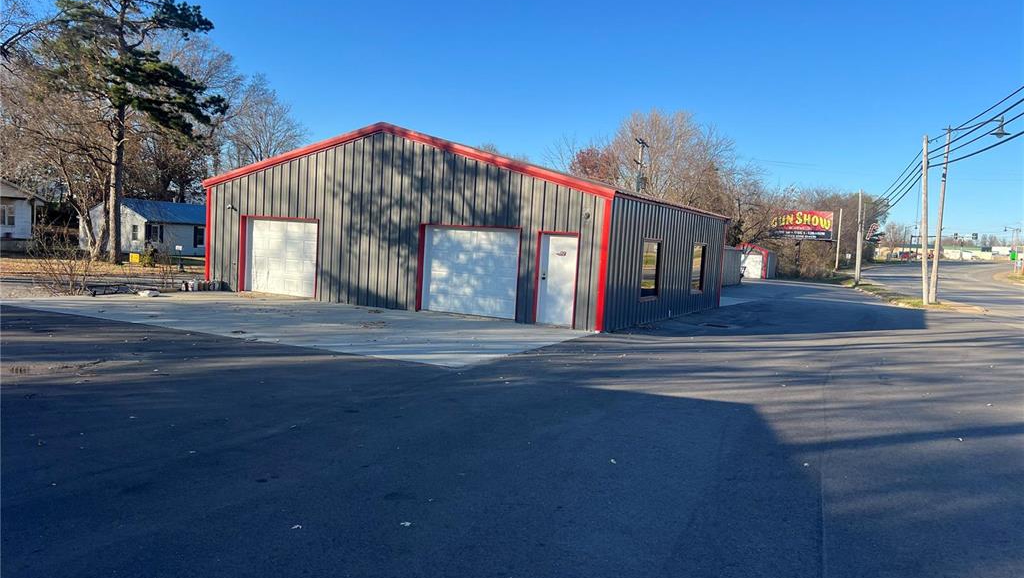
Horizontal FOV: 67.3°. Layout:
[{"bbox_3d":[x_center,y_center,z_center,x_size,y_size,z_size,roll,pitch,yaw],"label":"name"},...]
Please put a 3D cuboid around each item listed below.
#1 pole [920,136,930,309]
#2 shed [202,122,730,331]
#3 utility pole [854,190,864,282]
[{"bbox_3d":[20.463,-3.373,38.047,0.330,8.259,0.330,0,4,18],"label":"pole"},{"bbox_3d":[-0.594,-2.020,24.888,12.574,4.625,12.261,5,4,27],"label":"shed"},{"bbox_3d":[29.217,-4.322,64.758,0.320,7.897,0.320,1,4,18],"label":"utility pole"}]

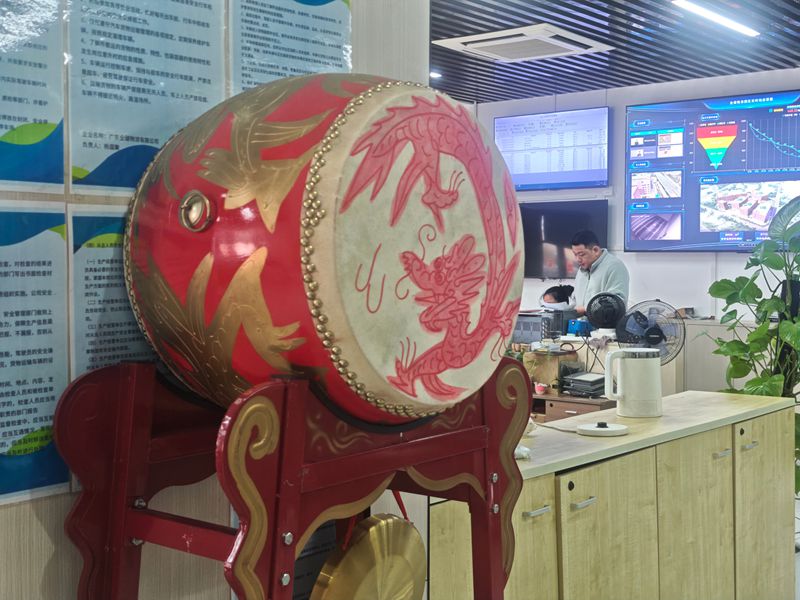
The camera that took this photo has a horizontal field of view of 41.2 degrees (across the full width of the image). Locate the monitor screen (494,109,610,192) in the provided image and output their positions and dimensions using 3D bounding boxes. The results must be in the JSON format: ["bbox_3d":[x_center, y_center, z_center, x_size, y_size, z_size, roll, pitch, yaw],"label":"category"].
[{"bbox_3d":[1.403,-1.374,9.870,1.230,0.710,0.070,2,3,40],"label":"monitor screen"}]

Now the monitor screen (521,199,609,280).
[{"bbox_3d":[1.402,-0.555,9.901,1.230,0.710,0.070,2,3,40],"label":"monitor screen"}]

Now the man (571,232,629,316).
[{"bbox_3d":[1.322,0.195,7.075,0.420,1.300,0.500,-2,3,-44],"label":"man"}]

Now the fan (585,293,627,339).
[{"bbox_3d":[1.228,0.096,6.350,0.240,0.285,0.190,0,2,3],"label":"fan"}]

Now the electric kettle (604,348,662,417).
[{"bbox_3d":[0.750,0.264,3.413,0.195,0.210,0.148,0,2,-9],"label":"electric kettle"}]

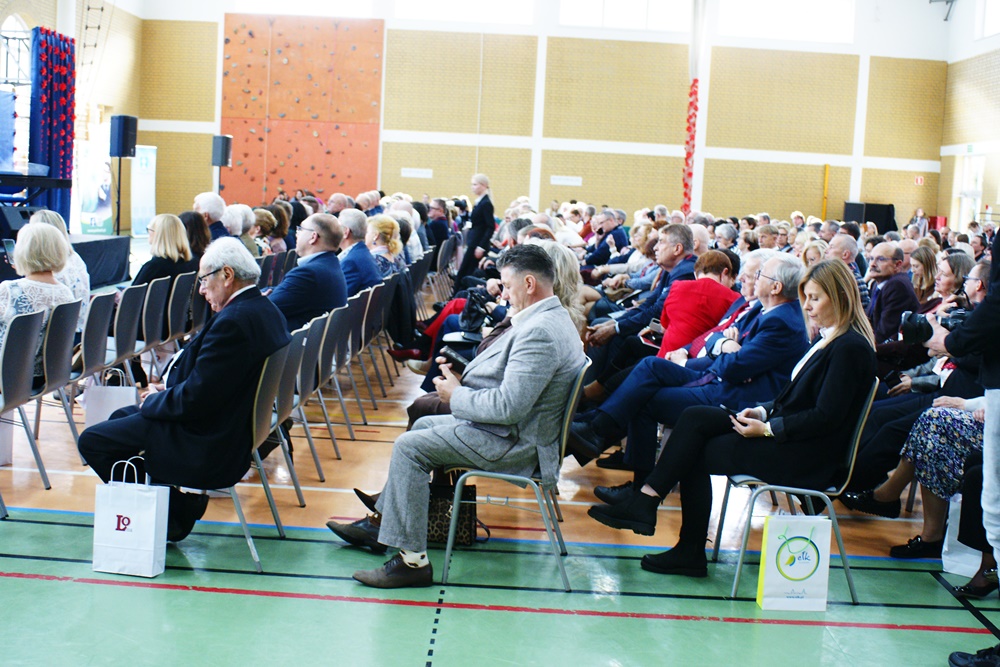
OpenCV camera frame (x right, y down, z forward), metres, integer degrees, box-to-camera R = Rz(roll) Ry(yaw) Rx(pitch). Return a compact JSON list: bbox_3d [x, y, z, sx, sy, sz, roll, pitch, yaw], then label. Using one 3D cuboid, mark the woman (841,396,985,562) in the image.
[{"bbox_3d":[1.960,0.365,4.950,0.980,1.250,0.520,3,6,1],"label":"woman"}]

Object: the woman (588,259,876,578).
[{"bbox_3d":[0.871,0.331,4.589,1.050,1.310,0.490,3,7,1],"label":"woman"}]

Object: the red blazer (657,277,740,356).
[{"bbox_3d":[1.072,-0.047,6.162,0.480,0.560,0.380,1,7,-13],"label":"red blazer"}]

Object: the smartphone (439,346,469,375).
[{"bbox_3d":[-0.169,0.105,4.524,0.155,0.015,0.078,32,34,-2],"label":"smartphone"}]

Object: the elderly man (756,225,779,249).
[{"bbox_3d":[2.212,-0.314,10.688,0.830,1.350,0.520,1,7,-17],"label":"elderly man"}]

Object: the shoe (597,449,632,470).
[{"bbox_3d":[0.688,0.694,6.465,0.290,0.110,0.105,4,7,9],"label":"shoe"}]

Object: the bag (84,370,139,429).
[{"bbox_3d":[-2.086,0.409,6.255,0.255,0.430,0.110,2,7,-5],"label":"bag"}]

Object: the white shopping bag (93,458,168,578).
[{"bbox_3d":[-1.378,0.690,4.369,0.240,0.405,0.100,4,7,9],"label":"white shopping bag"}]

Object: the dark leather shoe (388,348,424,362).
[{"bbox_3d":[-0.713,0.170,8.726,0.265,0.105,0.090,9,7,0],"label":"dark leather shoe"}]

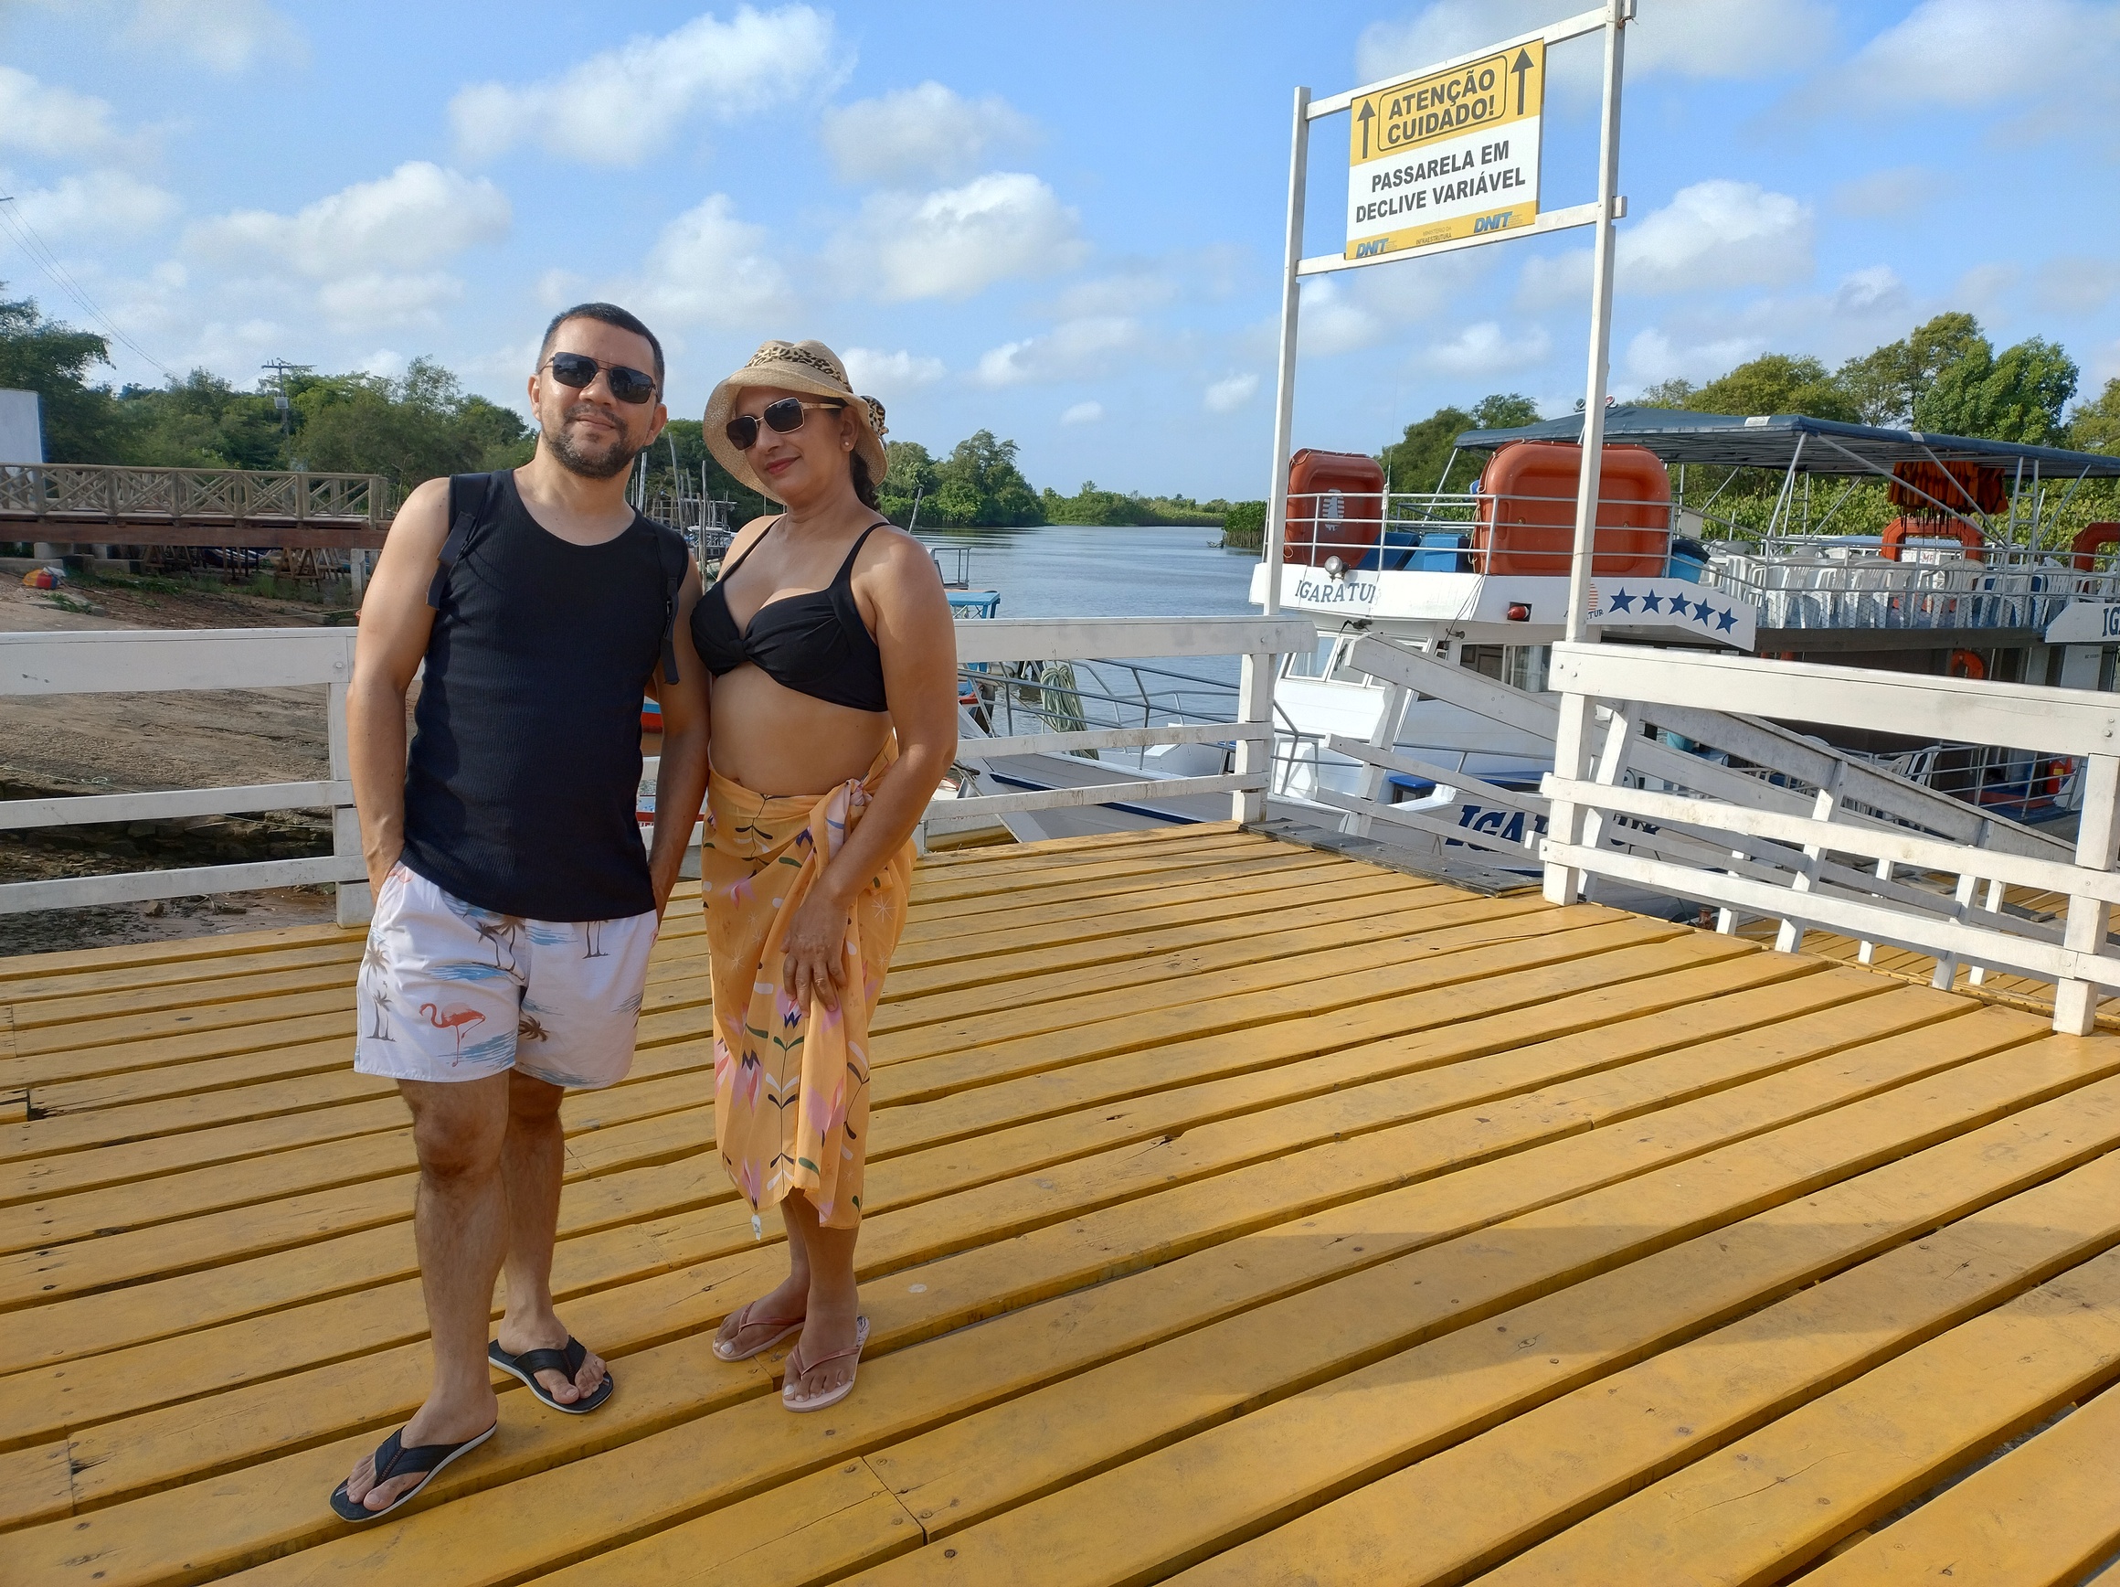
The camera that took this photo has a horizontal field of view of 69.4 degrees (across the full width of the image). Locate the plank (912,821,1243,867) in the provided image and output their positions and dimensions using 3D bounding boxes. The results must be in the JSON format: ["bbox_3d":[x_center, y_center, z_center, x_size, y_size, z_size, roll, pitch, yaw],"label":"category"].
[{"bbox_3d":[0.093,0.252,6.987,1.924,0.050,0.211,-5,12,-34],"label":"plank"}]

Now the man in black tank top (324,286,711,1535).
[{"bbox_3d":[-0.812,0.142,2.322,0.560,1.710,0.430,-2,10,-17],"label":"man in black tank top"}]

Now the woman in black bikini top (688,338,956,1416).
[{"bbox_3d":[-0.405,0.135,2.524,0.480,1.675,0.360,7,11,29],"label":"woman in black bikini top"}]

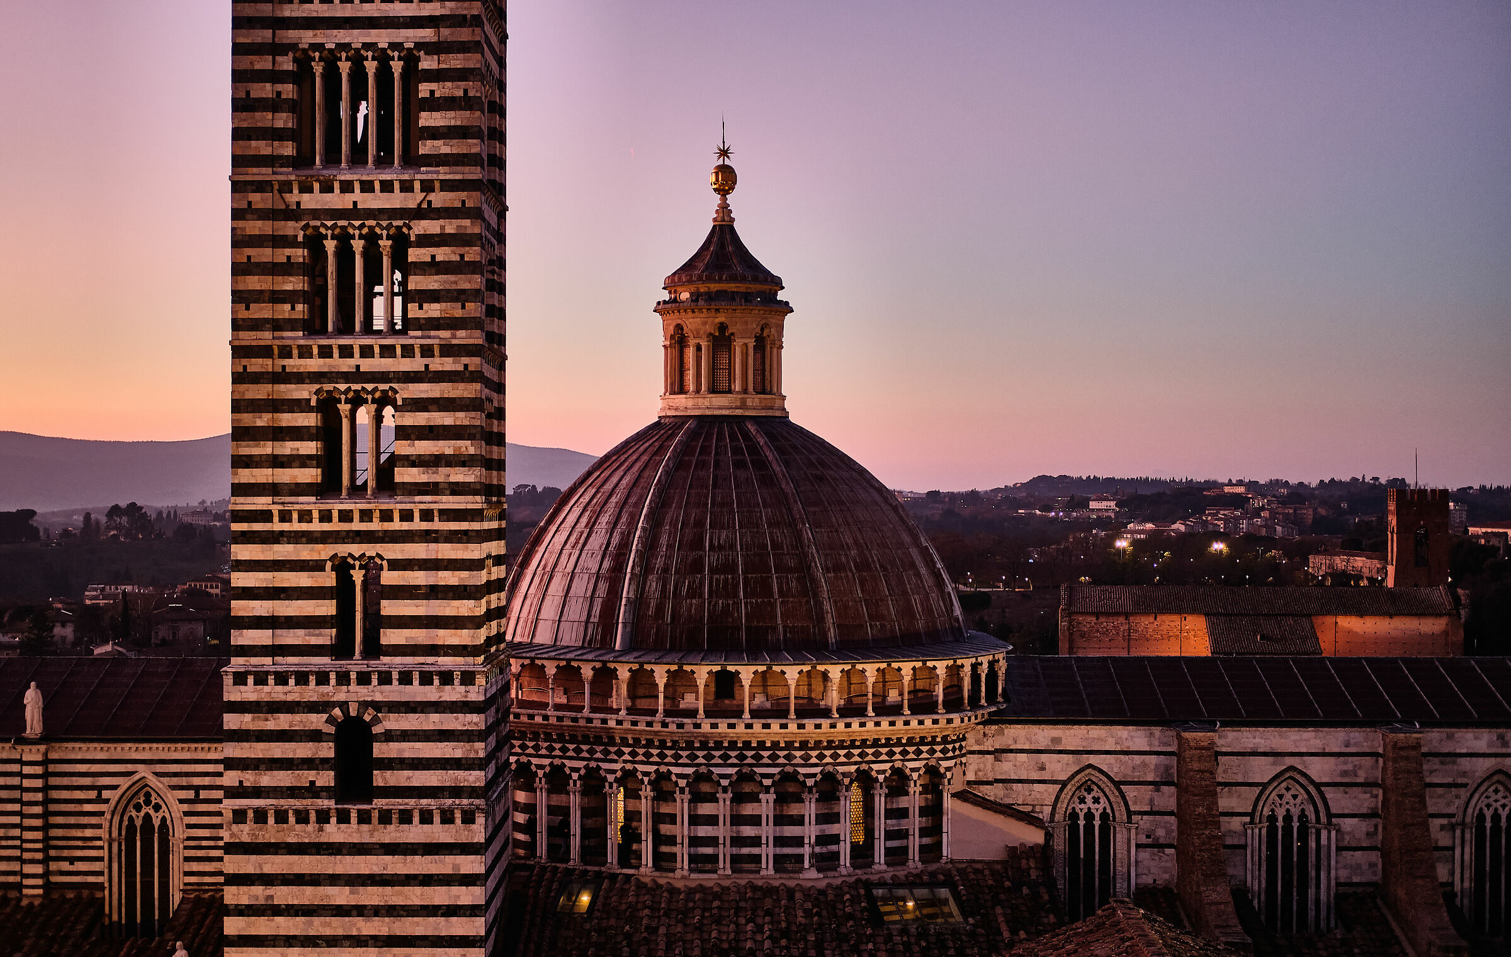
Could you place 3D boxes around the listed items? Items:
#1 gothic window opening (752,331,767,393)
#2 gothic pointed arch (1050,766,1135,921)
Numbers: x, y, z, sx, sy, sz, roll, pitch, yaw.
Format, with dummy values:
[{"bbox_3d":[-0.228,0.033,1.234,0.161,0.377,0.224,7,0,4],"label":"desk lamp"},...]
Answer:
[{"bbox_3d":[0.221,-4.339,83.400,0.800,2.500,0.350,0,0,-45],"label":"gothic window opening"},{"bbox_3d":[12.109,13.370,80.200,3.150,6.000,0.600,0,0,2],"label":"gothic pointed arch"}]

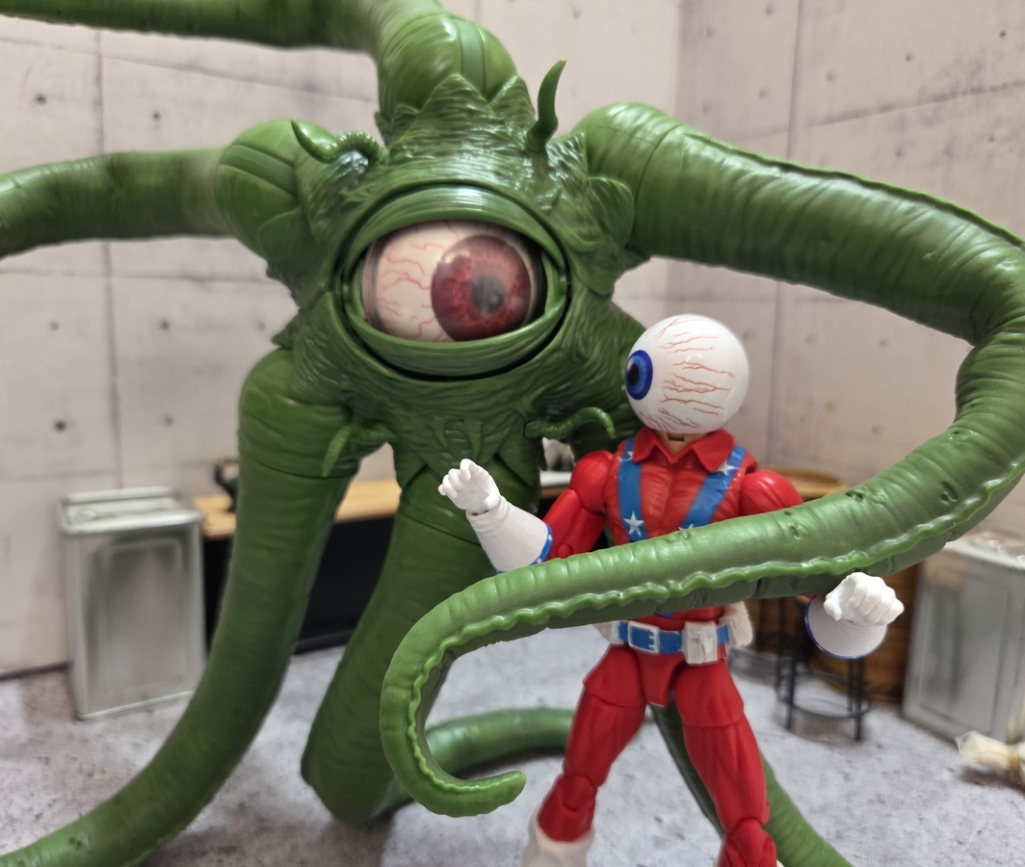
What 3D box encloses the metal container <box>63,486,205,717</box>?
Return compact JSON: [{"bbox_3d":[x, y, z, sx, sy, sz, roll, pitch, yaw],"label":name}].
[{"bbox_3d":[-0.155,0.066,0.315,0.047,0.075,0.047,-4,12,-32],"label":"metal container"}]

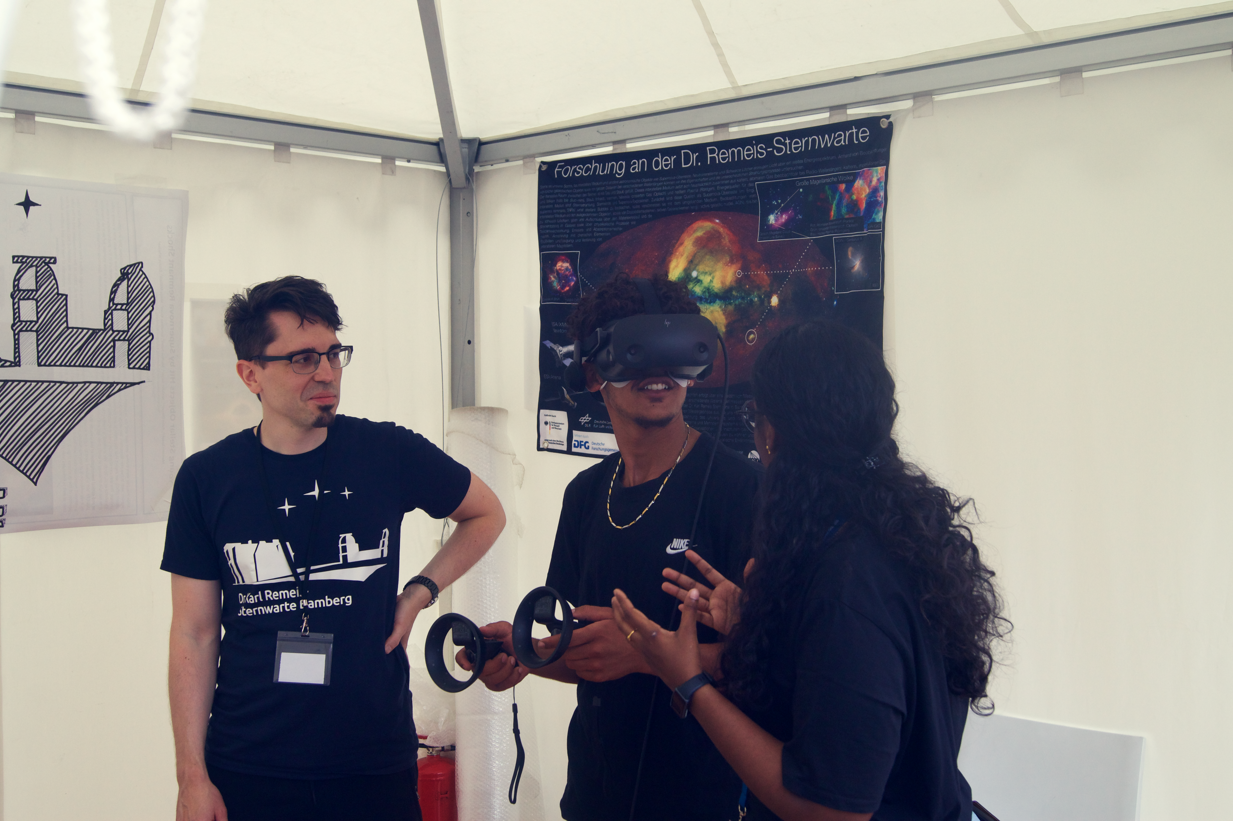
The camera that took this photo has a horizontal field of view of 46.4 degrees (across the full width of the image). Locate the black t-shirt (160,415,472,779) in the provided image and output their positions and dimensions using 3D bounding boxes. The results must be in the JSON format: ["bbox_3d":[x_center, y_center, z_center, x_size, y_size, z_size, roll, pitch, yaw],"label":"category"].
[{"bbox_3d":[-0.541,0.325,2.590,0.540,0.650,0.300,0,2,-12],"label":"black t-shirt"}]

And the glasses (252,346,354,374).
[{"bbox_3d":[-0.570,-0.090,2.570,0.145,0.042,0.142,0,10,38],"label":"glasses"}]

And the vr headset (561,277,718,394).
[{"bbox_3d":[0.042,-0.117,2.290,0.195,0.190,0.270,-1,2,-15],"label":"vr headset"}]

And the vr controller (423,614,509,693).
[{"bbox_3d":[-0.195,0.333,1.970,0.125,0.113,0.107,0,-4,-41],"label":"vr controller"}]

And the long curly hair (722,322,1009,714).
[{"bbox_3d":[0.325,0.144,1.900,0.310,0.510,0.290,2,3,42],"label":"long curly hair"}]

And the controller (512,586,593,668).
[{"bbox_3d":[-0.079,0.301,1.980,0.125,0.113,0.107,2,-8,-39],"label":"controller"}]

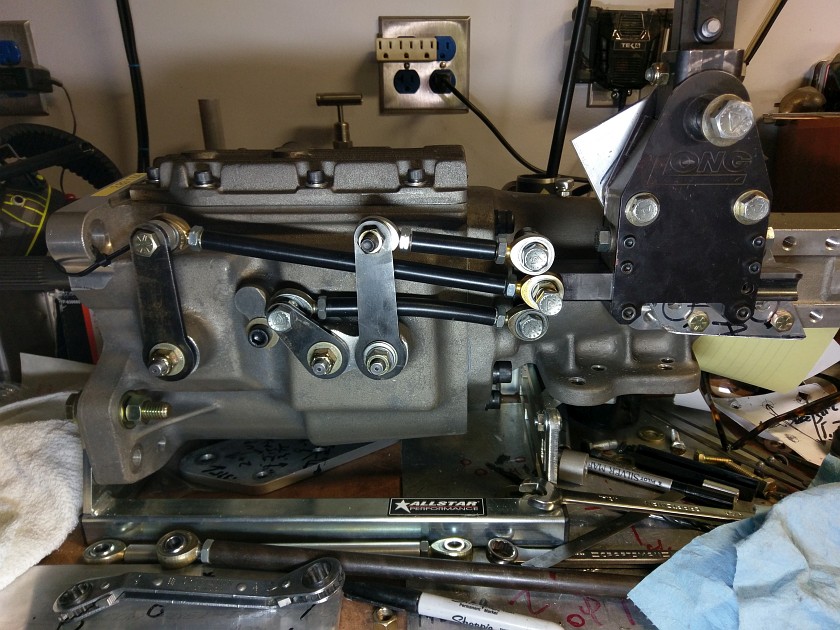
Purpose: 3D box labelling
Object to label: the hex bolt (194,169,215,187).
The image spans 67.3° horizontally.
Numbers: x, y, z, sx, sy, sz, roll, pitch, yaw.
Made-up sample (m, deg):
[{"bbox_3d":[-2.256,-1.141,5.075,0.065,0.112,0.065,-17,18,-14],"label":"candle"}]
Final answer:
[{"bbox_3d":[-0.153,-0.097,0.447,0.013,0.011,0.013,0,17,0],"label":"hex bolt"}]

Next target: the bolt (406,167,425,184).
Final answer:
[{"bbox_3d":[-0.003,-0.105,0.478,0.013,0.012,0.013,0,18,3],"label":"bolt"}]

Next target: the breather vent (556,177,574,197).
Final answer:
[{"bbox_3d":[0.111,-0.097,0.479,0.015,0.015,0.015,0,20,0],"label":"breather vent"}]

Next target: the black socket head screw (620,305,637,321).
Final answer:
[{"bbox_3d":[0.132,-0.002,0.398,0.009,0.009,0.007,1,17,3],"label":"black socket head screw"}]

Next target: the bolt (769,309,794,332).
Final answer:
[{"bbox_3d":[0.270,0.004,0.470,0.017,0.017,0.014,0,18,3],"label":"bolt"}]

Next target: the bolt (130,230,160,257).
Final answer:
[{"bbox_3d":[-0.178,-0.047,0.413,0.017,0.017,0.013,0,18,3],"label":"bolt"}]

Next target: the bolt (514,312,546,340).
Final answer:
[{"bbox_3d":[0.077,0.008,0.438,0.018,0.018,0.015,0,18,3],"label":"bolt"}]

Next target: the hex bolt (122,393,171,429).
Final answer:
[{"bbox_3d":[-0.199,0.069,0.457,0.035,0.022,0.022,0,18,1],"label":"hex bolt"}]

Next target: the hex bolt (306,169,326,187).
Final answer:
[{"bbox_3d":[-0.072,-0.096,0.442,0.013,0.011,0.013,0,17,0],"label":"hex bolt"}]

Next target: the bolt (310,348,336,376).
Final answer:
[{"bbox_3d":[-0.066,0.033,0.433,0.017,0.017,0.018,0,18,3],"label":"bolt"}]

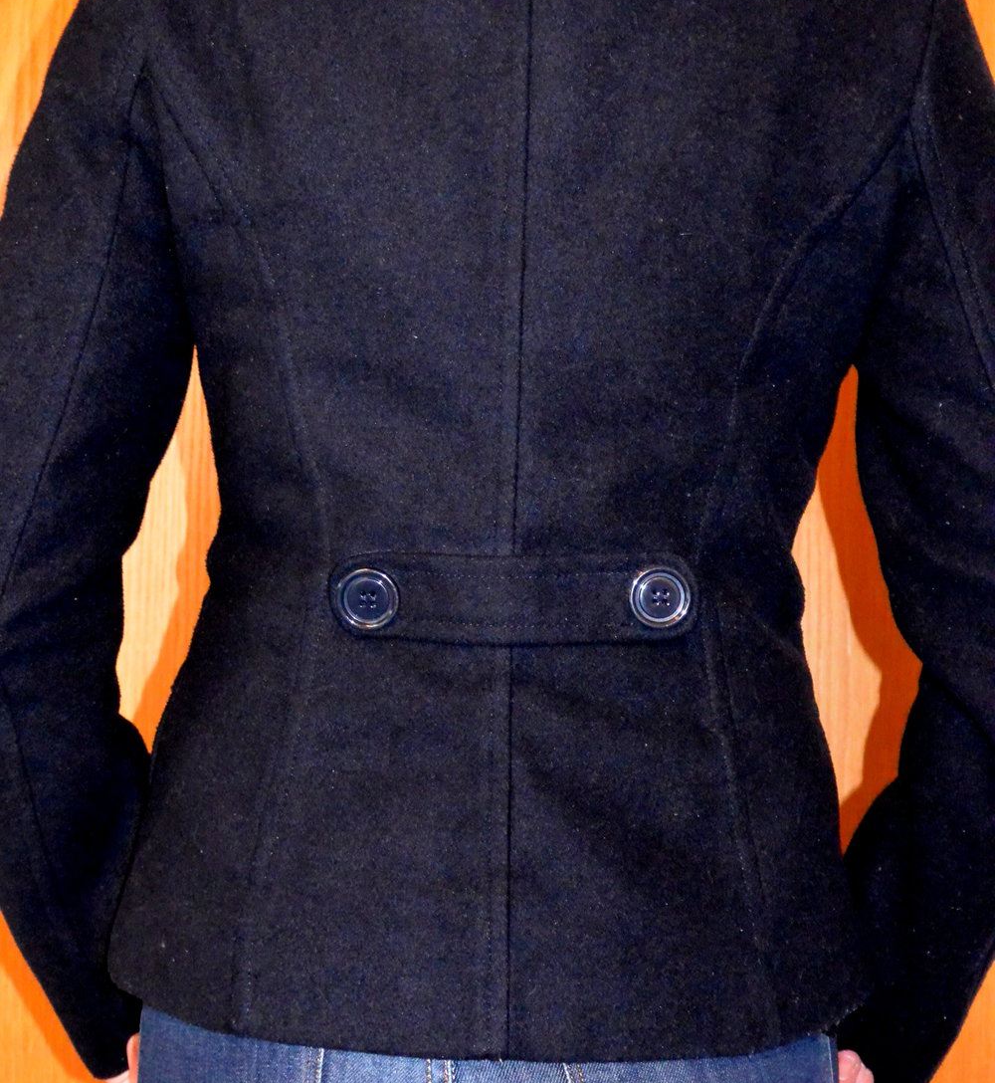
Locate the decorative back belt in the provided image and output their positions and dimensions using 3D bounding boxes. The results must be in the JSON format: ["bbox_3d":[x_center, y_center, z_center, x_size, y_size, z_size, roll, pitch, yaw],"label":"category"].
[{"bbox_3d":[0.008,0.028,1.000,0.182,0.044,0.024,0,2,0],"label":"decorative back belt"}]

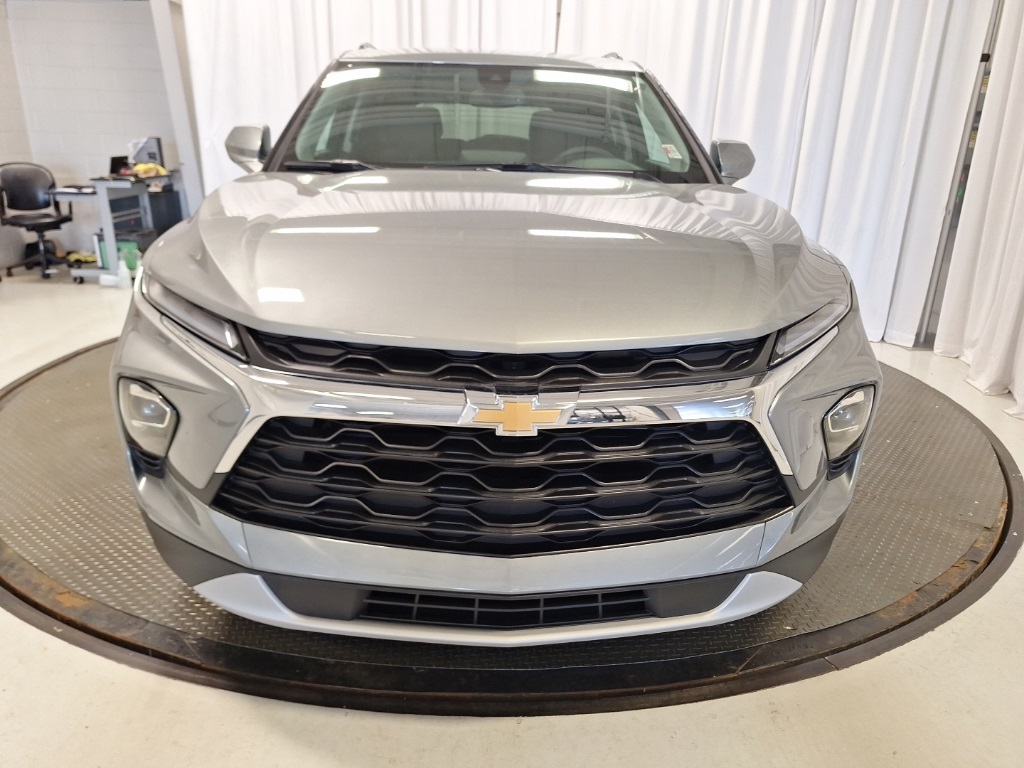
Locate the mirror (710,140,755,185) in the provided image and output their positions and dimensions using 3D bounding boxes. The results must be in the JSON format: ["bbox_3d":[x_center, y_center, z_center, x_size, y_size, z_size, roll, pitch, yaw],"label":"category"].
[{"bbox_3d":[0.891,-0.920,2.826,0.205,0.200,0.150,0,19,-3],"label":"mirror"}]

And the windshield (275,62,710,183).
[{"bbox_3d":[-0.062,-1.017,2.596,1.520,0.170,0.810,0,52,-3],"label":"windshield"}]

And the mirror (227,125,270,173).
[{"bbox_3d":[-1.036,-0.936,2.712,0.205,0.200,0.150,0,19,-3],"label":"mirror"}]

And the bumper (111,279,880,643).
[{"bbox_3d":[-0.009,0.156,1.557,1.860,0.710,0.600,0,19,-3],"label":"bumper"}]

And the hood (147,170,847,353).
[{"bbox_3d":[-0.018,-0.400,1.789,1.700,0.300,1.280,0,19,-3],"label":"hood"}]

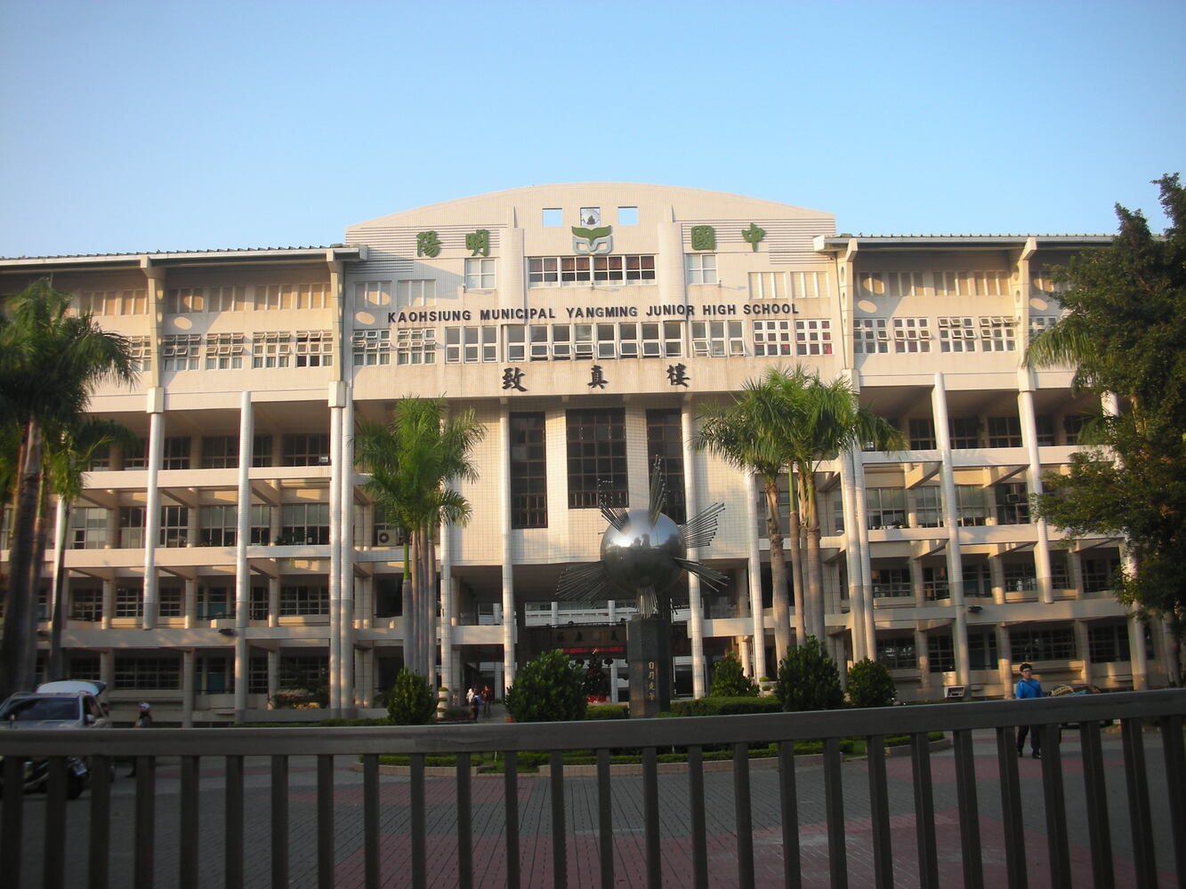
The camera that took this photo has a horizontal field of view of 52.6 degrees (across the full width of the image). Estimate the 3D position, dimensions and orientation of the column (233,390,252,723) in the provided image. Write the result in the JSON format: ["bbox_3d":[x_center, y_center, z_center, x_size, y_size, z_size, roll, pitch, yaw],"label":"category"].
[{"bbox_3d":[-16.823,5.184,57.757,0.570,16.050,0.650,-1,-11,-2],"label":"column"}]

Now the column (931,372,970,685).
[{"bbox_3d":[17.079,4.226,57.268,0.620,15.700,0.800,-1,-12,-2],"label":"column"}]

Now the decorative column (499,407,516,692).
[{"bbox_3d":[-4.062,5.265,57.069,0.450,14.572,0.450,-1,-11,-2],"label":"decorative column"}]

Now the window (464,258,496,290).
[{"bbox_3d":[-5.761,-8.719,61.234,1.533,1.614,0.200,-1,-11,-2],"label":"window"}]

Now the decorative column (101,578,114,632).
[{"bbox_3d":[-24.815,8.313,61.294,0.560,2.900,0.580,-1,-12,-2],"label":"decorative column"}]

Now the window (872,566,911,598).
[{"bbox_3d":[16.279,7.523,65.331,2.293,1.783,0.150,-1,-11,-2],"label":"window"}]

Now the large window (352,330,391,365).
[{"bbox_3d":[-10.785,-4.717,58.405,1.839,1.790,0.200,-1,-13,-2],"label":"large window"}]

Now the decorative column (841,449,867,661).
[{"bbox_3d":[12.355,4.526,56.667,0.550,15.740,0.650,-1,-11,-2],"label":"decorative column"}]

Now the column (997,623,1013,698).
[{"bbox_3d":[21.278,11.143,62.115,0.550,3.754,0.700,-1,-11,-2],"label":"column"}]

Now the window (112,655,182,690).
[{"bbox_3d":[-23.176,11.883,62.315,3.401,1.635,0.200,-1,-11,-2],"label":"window"}]

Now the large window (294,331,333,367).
[{"bbox_3d":[-13.604,-4.638,58.439,1.834,1.825,0.200,-1,-11,-2],"label":"large window"}]

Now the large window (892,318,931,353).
[{"bbox_3d":[15.752,-5.393,59.137,1.873,1.825,0.150,-1,-11,-2],"label":"large window"}]

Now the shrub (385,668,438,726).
[{"bbox_3d":[-6.369,8.948,41.940,1.835,2.247,1.835,-1,-11,-2],"label":"shrub"}]

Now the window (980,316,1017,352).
[{"bbox_3d":[20.840,-5.686,61.567,1.831,1.875,0.200,-1,-11,-2],"label":"window"}]

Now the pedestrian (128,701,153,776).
[{"bbox_3d":[-9.125,5.941,24.176,0.460,1.530,0.460,-1,-12,-2],"label":"pedestrian"}]

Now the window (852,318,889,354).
[{"bbox_3d":[13.743,-5.370,59.389,1.758,1.869,0.200,-1,-13,-2],"label":"window"}]

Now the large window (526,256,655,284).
[{"bbox_3d":[-0.071,-8.895,61.470,6.464,1.521,0.200,-1,-11,-2],"label":"large window"}]

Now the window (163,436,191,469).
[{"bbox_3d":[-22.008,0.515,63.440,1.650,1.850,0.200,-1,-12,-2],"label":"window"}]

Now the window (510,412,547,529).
[{"bbox_3d":[-3.102,1.278,58.013,1.720,5.750,0.220,-1,-12,-2],"label":"window"}]

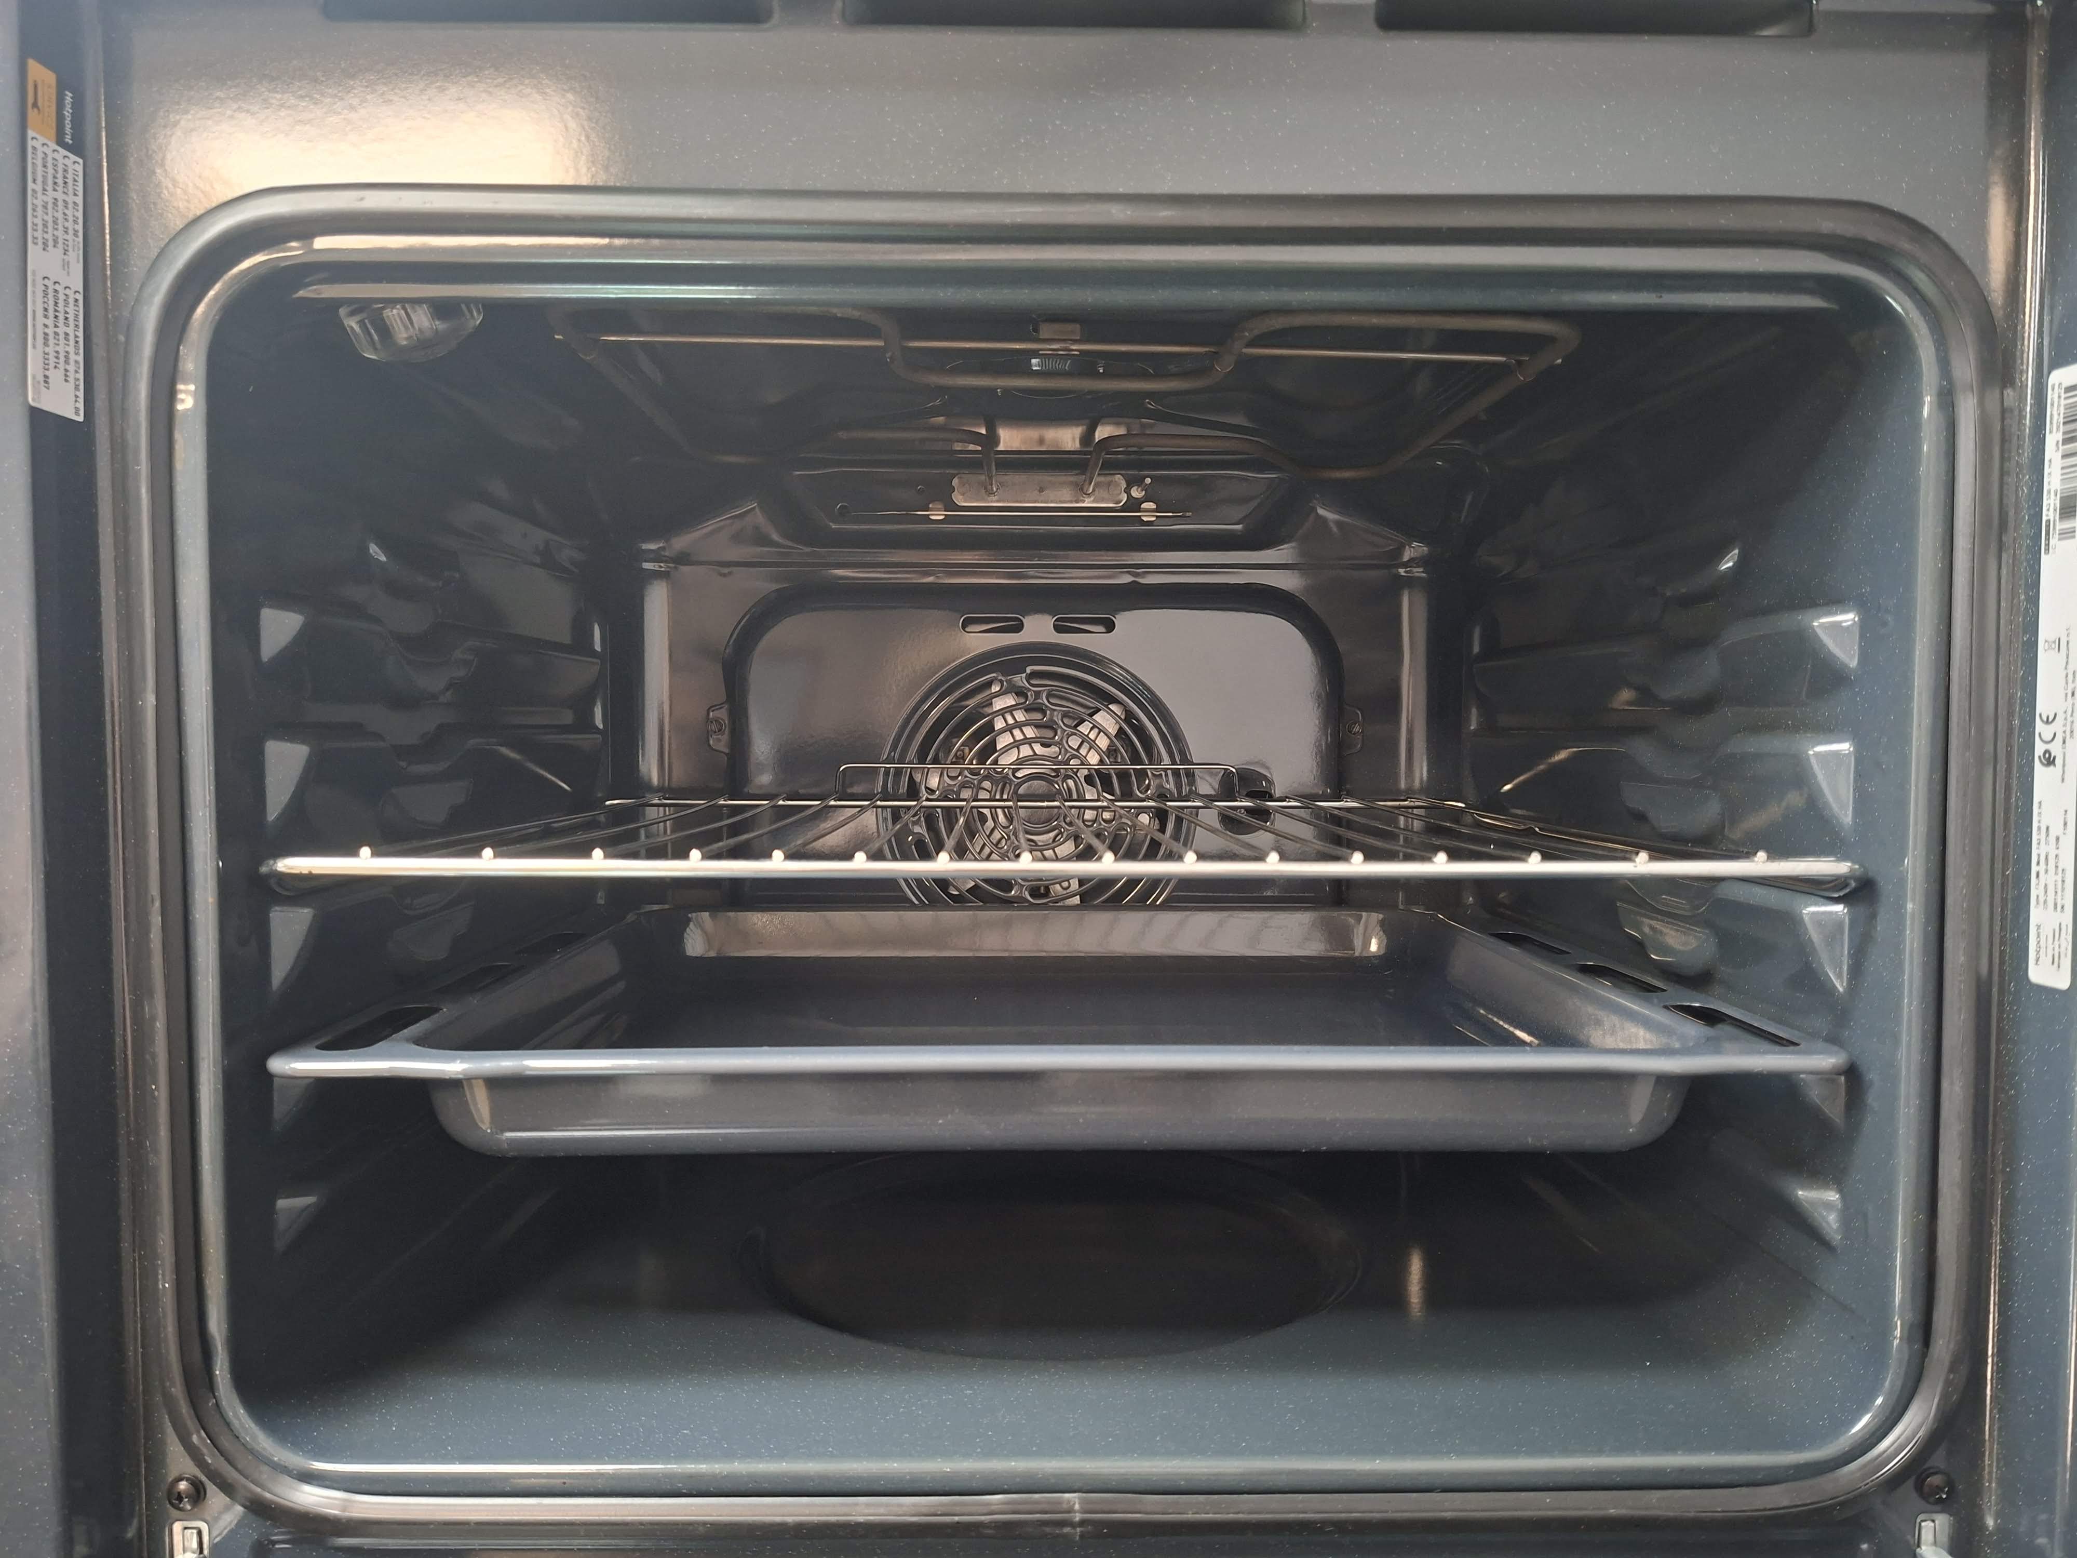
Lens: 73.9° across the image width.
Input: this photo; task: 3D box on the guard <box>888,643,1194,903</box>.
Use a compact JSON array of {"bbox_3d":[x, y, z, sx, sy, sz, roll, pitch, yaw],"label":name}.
[{"bbox_3d":[0.000,0.014,0.775,0.175,0.175,0.020,0,2,-1],"label":"guard"}]

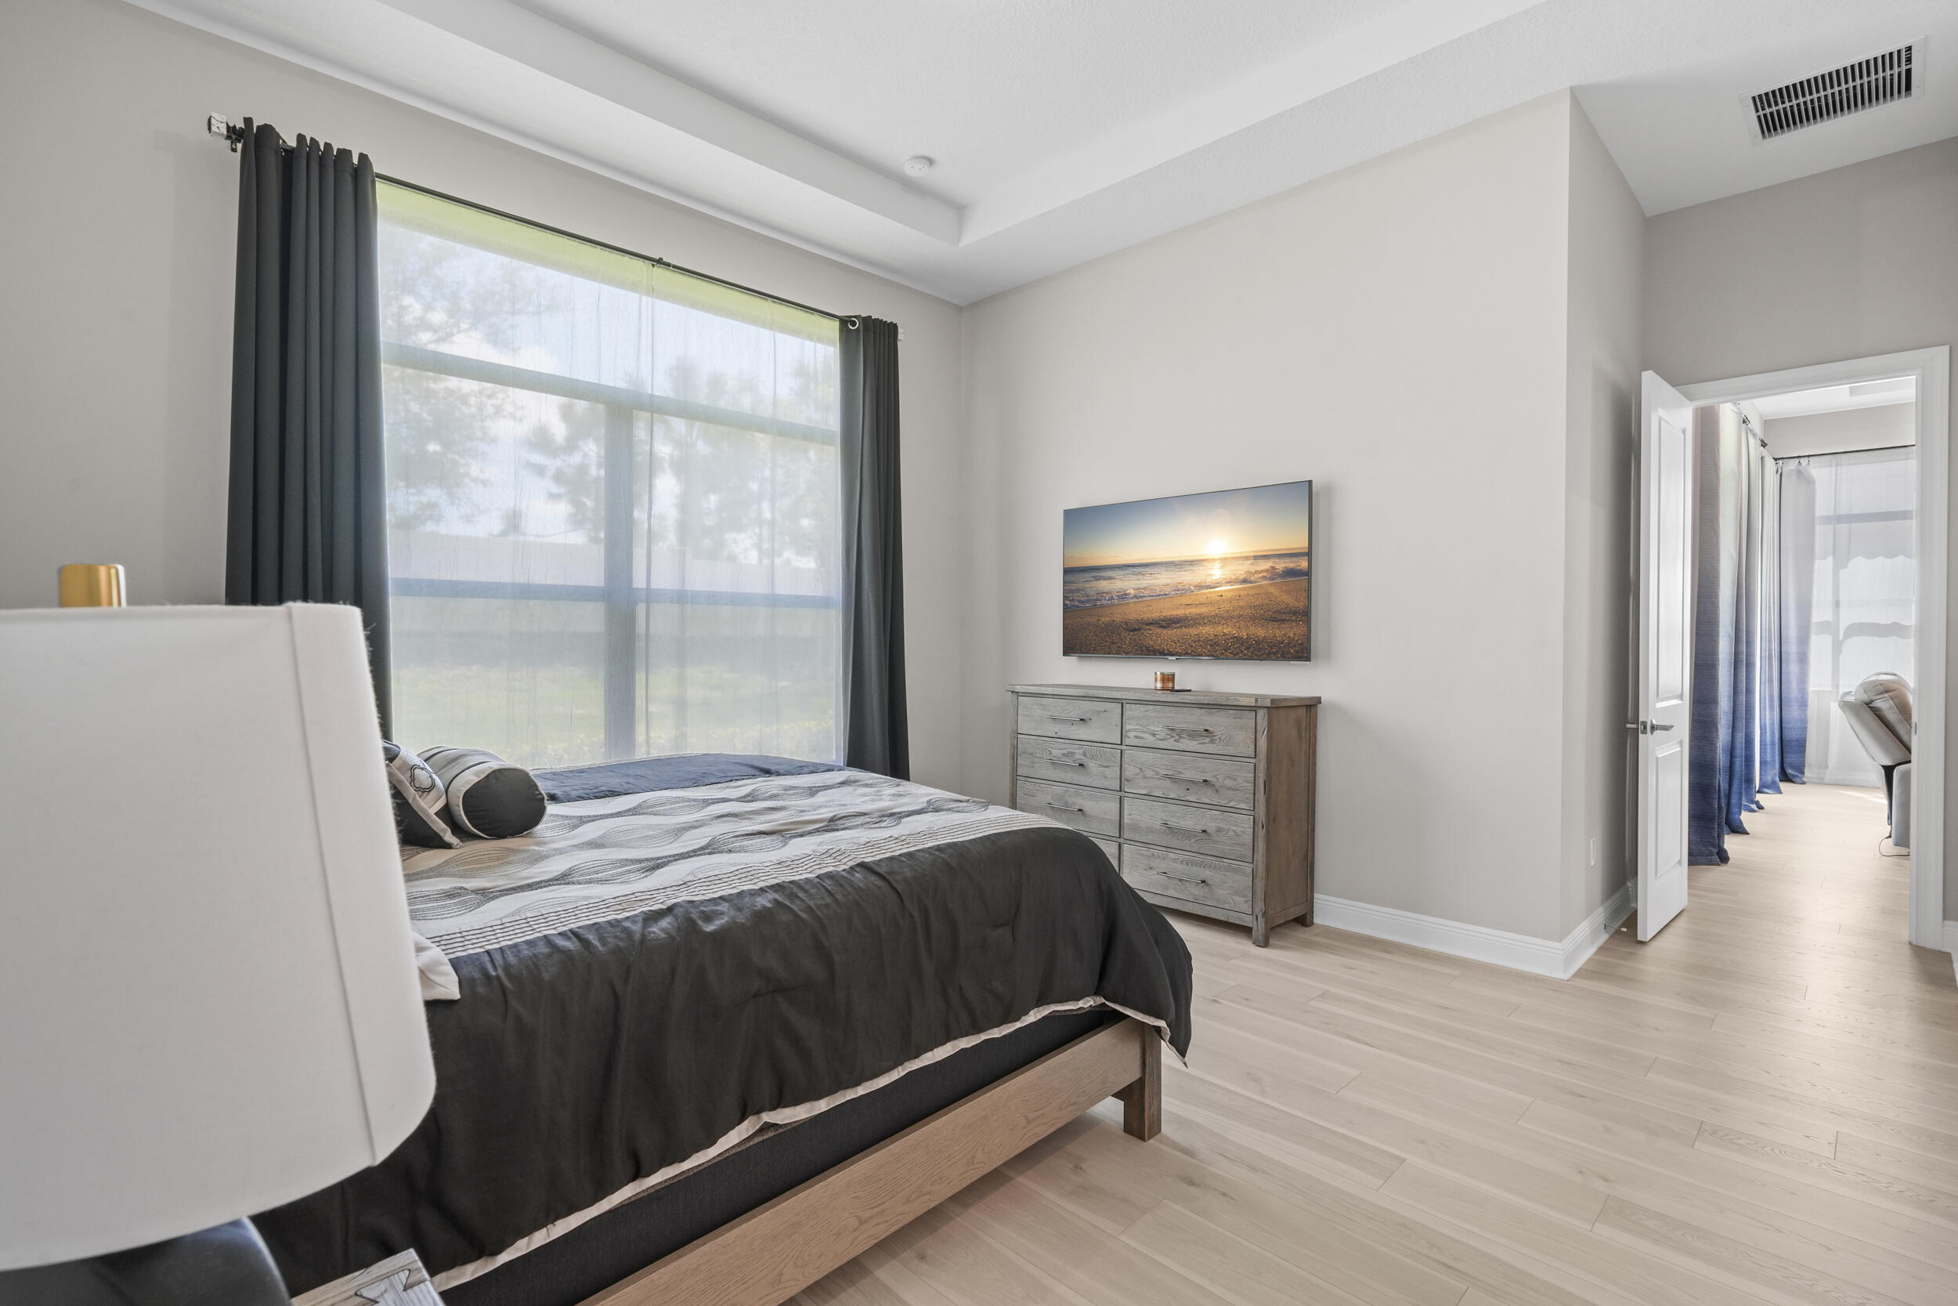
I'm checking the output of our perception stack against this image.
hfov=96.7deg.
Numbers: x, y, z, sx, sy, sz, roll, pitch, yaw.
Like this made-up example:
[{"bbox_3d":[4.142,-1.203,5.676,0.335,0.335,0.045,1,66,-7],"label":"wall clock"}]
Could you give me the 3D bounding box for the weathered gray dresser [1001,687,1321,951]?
[{"bbox_3d":[0.845,0.716,4.307,0.468,1.011,1.521,-1,1,-45],"label":"weathered gray dresser"}]

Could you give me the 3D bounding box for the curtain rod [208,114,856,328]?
[{"bbox_3d":[-1.521,-1.771,3.952,2.958,0.078,0.123,-1,1,-45],"label":"curtain rod"}]

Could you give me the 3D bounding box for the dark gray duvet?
[{"bbox_3d":[-0.905,0.746,2.324,2.015,0.630,2.151,-1,1,-45],"label":"dark gray duvet"}]

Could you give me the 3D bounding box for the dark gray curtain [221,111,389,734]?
[{"bbox_3d":[-2.373,-0.271,3.102,0.455,2.983,0.137,-1,1,-45],"label":"dark gray curtain"}]

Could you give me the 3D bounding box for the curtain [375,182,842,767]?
[{"bbox_3d":[-1.650,-0.591,4.085,2.425,2.522,0.123,-1,1,-45],"label":"curtain"}]

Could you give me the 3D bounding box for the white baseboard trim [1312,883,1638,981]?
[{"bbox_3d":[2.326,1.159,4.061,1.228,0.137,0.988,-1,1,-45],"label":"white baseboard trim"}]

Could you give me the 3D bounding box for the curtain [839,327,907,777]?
[{"bbox_3d":[-0.587,-0.318,4.868,0.468,3.016,0.137,-1,1,-45],"label":"curtain"}]

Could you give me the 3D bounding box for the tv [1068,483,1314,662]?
[{"bbox_3d":[1.001,-0.381,4.440,0.059,0.822,1.425,-1,1,-45],"label":"tv"}]

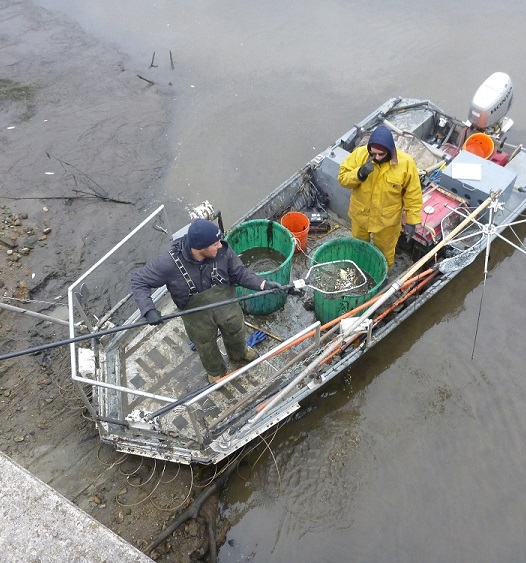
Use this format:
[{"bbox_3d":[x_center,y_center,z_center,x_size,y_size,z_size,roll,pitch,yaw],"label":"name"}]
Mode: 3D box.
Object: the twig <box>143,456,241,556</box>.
[{"bbox_3d":[-0.517,1.724,4.693,0.130,0.090,1.001,35,61,28],"label":"twig"}]

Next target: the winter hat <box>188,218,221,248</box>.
[{"bbox_3d":[-0.378,-0.304,3.920,0.225,0.180,0.195,-3,51,2],"label":"winter hat"}]

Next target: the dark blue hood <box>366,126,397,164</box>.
[{"bbox_3d":[0.925,-1.058,4.720,0.235,0.290,0.260,22,56,20],"label":"dark blue hood"}]

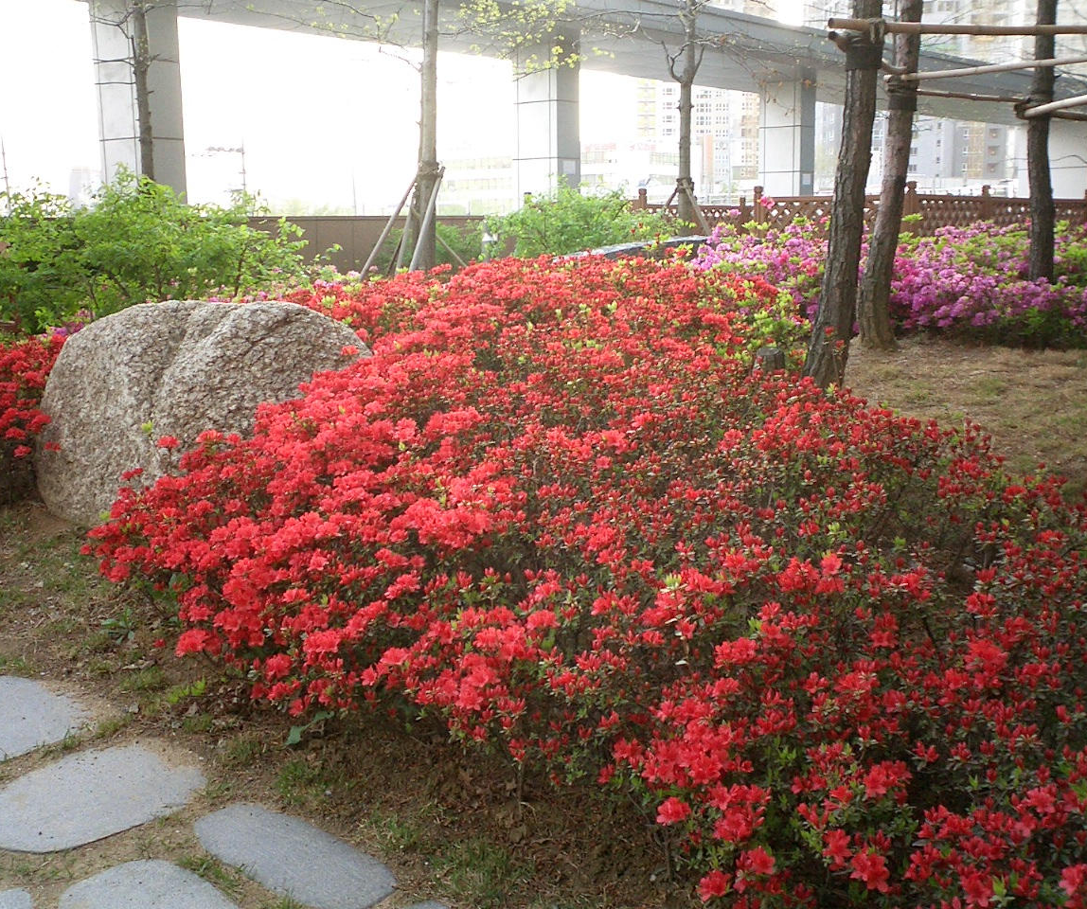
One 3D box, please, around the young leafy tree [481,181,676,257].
[{"bbox_3d":[0.295,-1.854,11.453,1.750,1.080,1.550,0,10,1],"label":"young leafy tree"}]

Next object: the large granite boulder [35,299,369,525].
[{"bbox_3d":[-1.482,-0.216,5.799,1.500,0.910,1.000,-3,10,-14],"label":"large granite boulder"}]

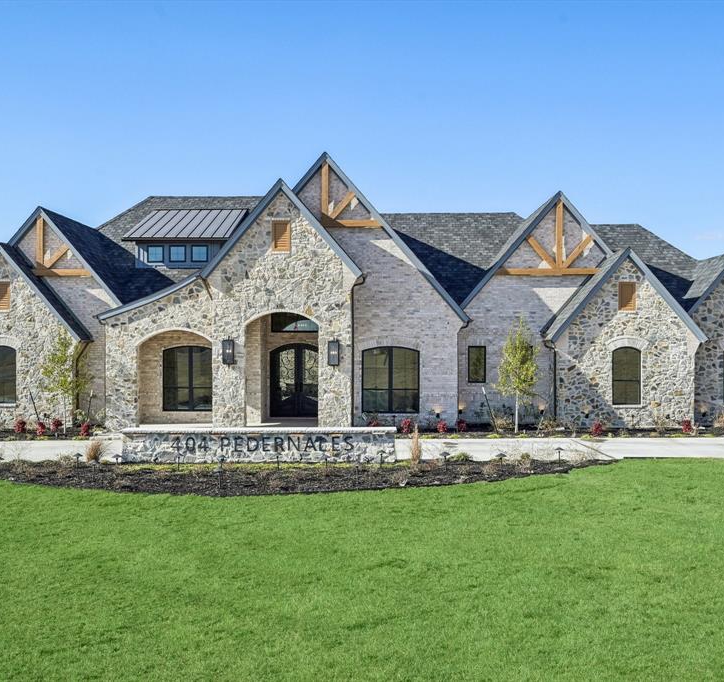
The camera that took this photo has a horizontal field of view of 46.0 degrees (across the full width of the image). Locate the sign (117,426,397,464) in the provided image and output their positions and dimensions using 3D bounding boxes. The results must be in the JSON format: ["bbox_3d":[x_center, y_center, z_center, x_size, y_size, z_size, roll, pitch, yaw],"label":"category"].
[{"bbox_3d":[-2.470,2.510,20.600,6.600,0.830,0.500,0,0,-1],"label":"sign"}]

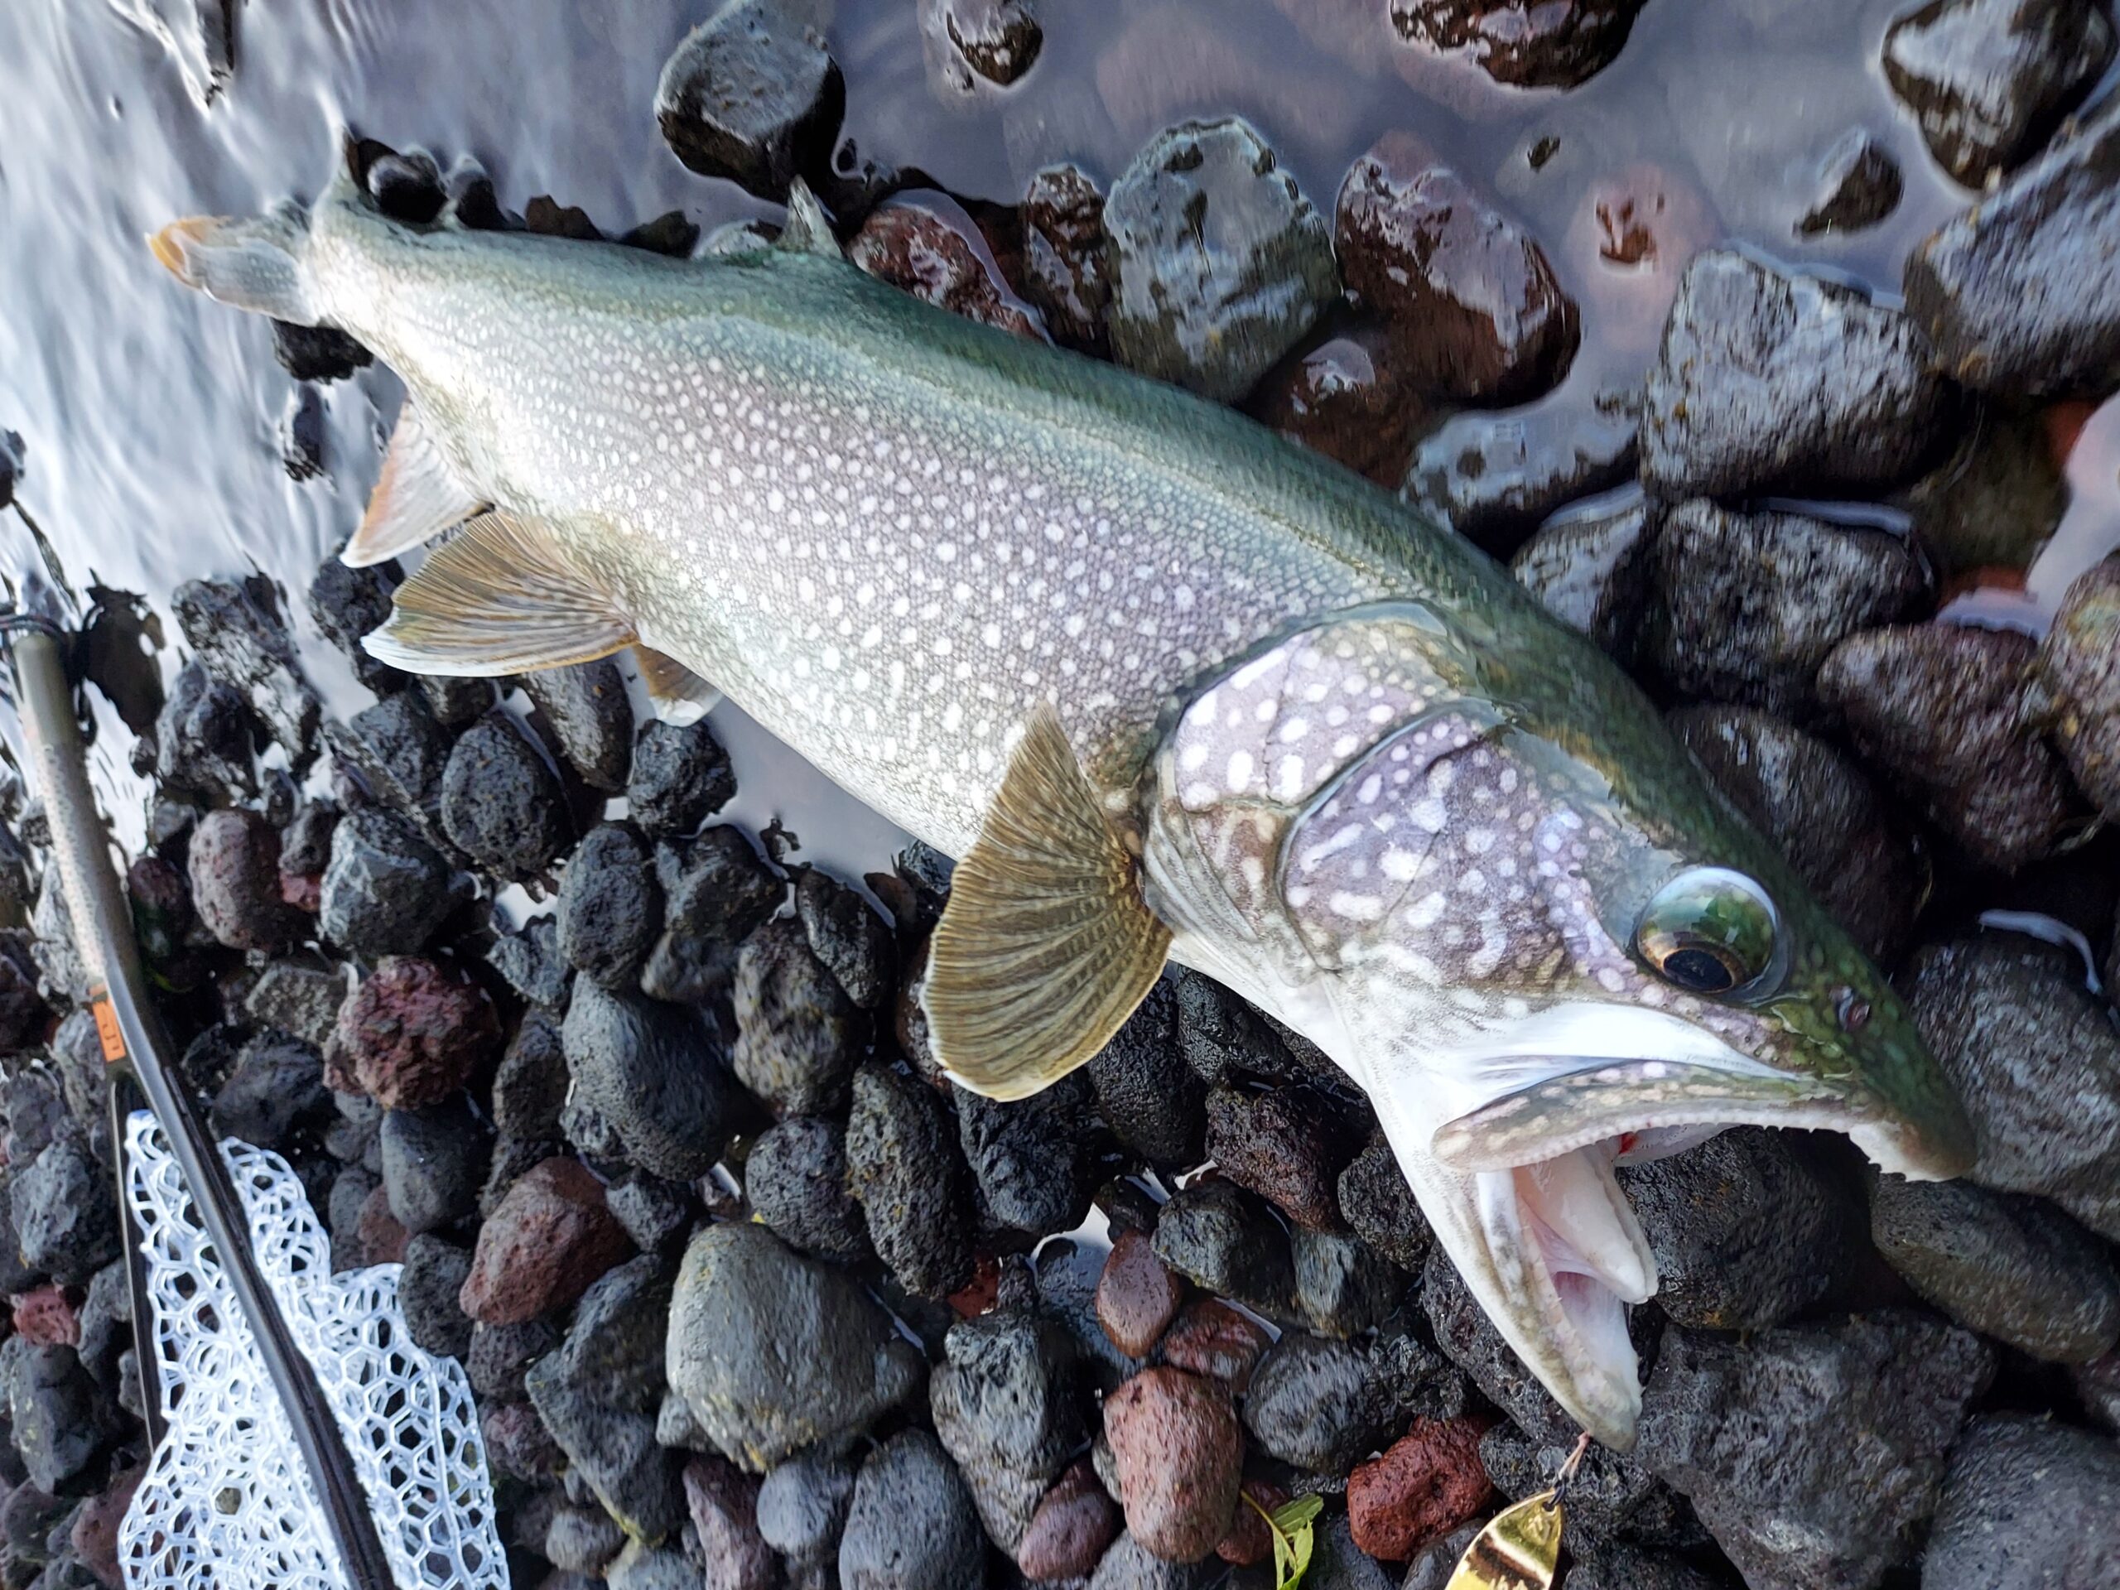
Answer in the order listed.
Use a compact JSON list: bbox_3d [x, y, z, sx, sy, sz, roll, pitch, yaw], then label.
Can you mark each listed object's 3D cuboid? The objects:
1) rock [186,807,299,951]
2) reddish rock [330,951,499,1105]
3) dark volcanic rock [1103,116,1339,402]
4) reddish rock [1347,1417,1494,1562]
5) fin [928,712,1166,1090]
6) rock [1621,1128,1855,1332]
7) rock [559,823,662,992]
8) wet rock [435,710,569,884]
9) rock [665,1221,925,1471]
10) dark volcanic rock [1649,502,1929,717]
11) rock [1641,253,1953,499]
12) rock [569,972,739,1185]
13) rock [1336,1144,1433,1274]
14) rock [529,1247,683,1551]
[{"bbox_3d":[-0.381,0.039,0.716,0.046,0.046,0.068,-4,91,36],"label":"rock"},{"bbox_3d":[-0.267,0.098,0.638,0.079,0.060,0.064,5,96,36],"label":"reddish rock"},{"bbox_3d":[0.045,-0.154,0.441,0.073,0.049,0.079,0,90,38],"label":"dark volcanic rock"},{"bbox_3d":[0.078,0.152,0.334,0.028,0.027,0.041,51,120,28],"label":"reddish rock"},{"bbox_3d":[-0.003,0.028,0.333,0.051,0.020,0.080,39,112,17],"label":"fin"},{"bbox_3d":[0.147,0.093,0.336,0.054,0.042,0.046,-44,68,30],"label":"rock"},{"bbox_3d":[-0.156,0.039,0.532,0.036,0.036,0.058,-6,86,40],"label":"rock"},{"bbox_3d":[-0.211,0.000,0.582,0.049,0.044,0.065,-28,73,37],"label":"wet rock"},{"bbox_3d":[-0.089,0.182,0.510,0.102,0.068,0.076,5,96,36],"label":"rock"},{"bbox_3d":[0.162,-0.041,0.342,0.057,0.036,0.048,0,90,38],"label":"dark volcanic rock"},{"bbox_3d":[0.138,-0.079,0.289,0.057,0.038,0.041,36,112,34],"label":"rock"},{"bbox_3d":[-0.152,0.105,0.572,0.083,0.056,0.066,42,114,30],"label":"rock"},{"bbox_3d":[0.076,0.096,0.351,0.026,0.022,0.031,-42,65,32],"label":"rock"},{"bbox_3d":[-0.168,0.227,0.575,0.060,0.054,0.106,-19,82,35],"label":"rock"}]

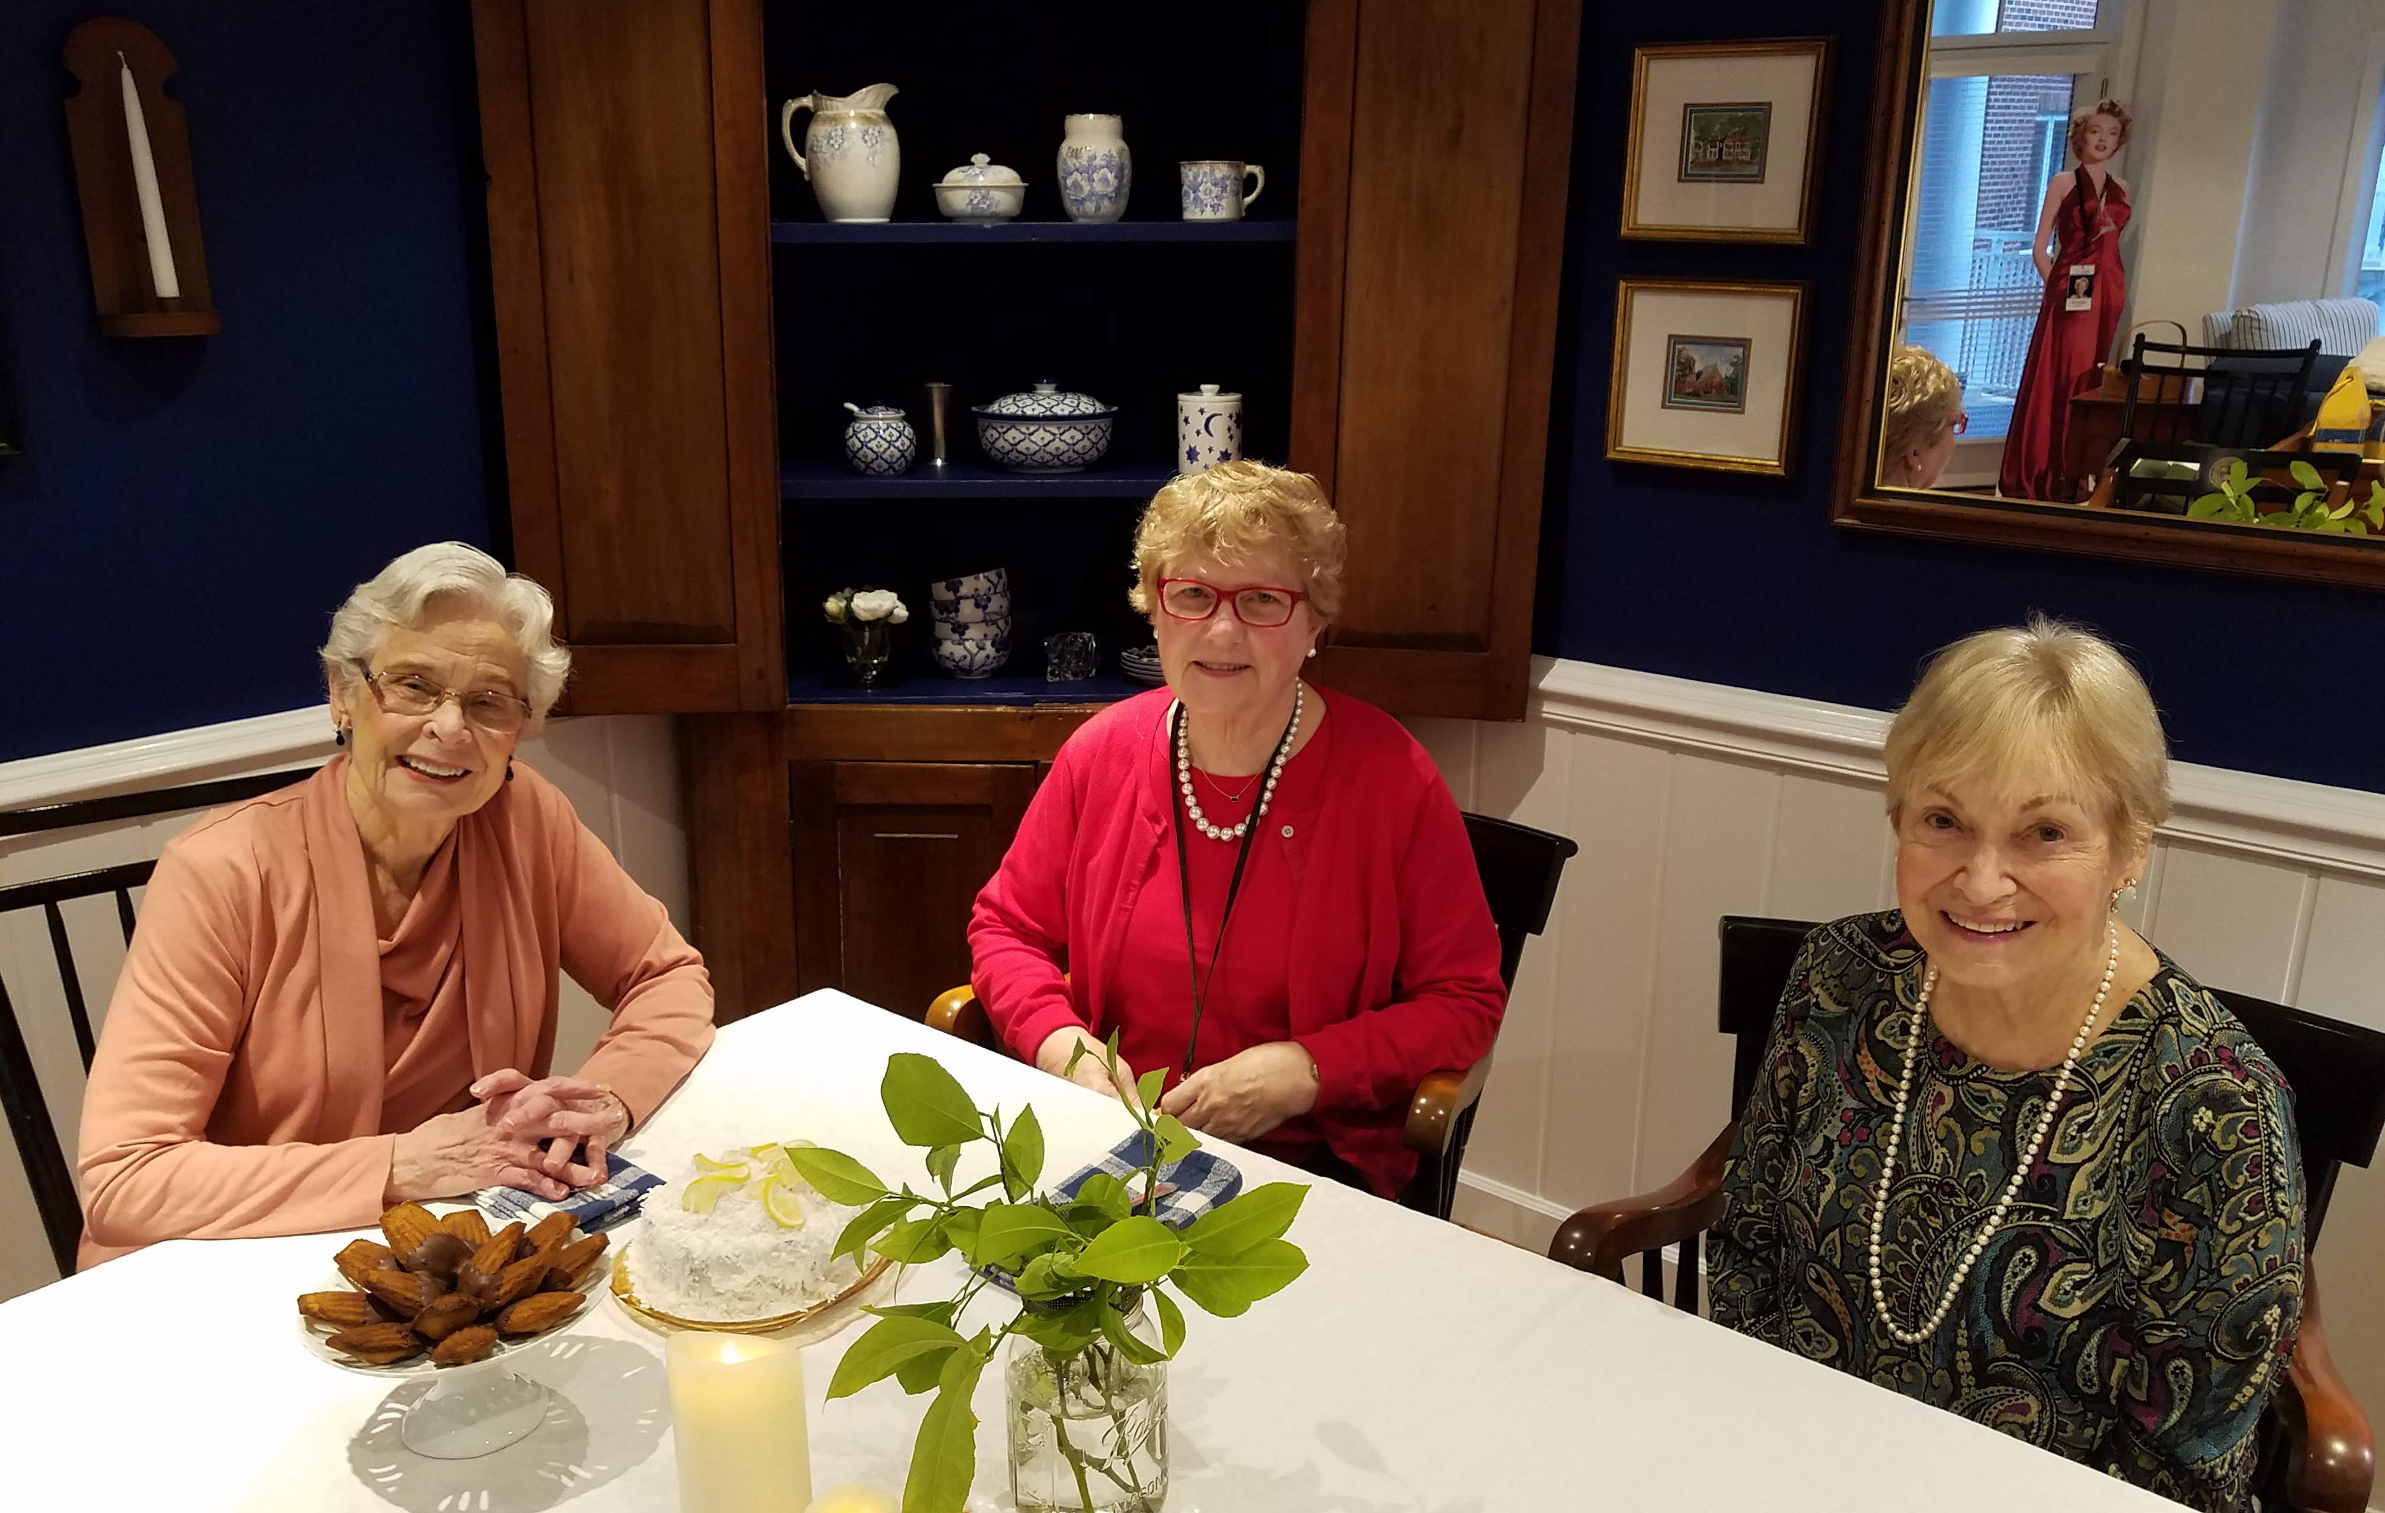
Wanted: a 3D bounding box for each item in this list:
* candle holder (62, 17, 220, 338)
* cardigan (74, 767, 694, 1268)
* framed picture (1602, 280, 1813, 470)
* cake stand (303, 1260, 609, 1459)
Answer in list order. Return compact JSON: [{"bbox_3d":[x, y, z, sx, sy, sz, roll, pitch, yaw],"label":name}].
[{"bbox_3d":[-1.058,-0.586,1.822,0.088,0.315,0.118,14,20,40],"label":"candle holder"},{"bbox_3d":[-0.698,0.299,1.528,0.490,0.540,0.400,-12,20,-41],"label":"cardigan"},{"bbox_3d":[0.638,-0.474,2.229,0.239,0.223,0.022,13,20,36],"label":"framed picture"},{"bbox_3d":[-0.470,0.389,1.167,0.184,0.095,0.184,1,16,0],"label":"cake stand"}]

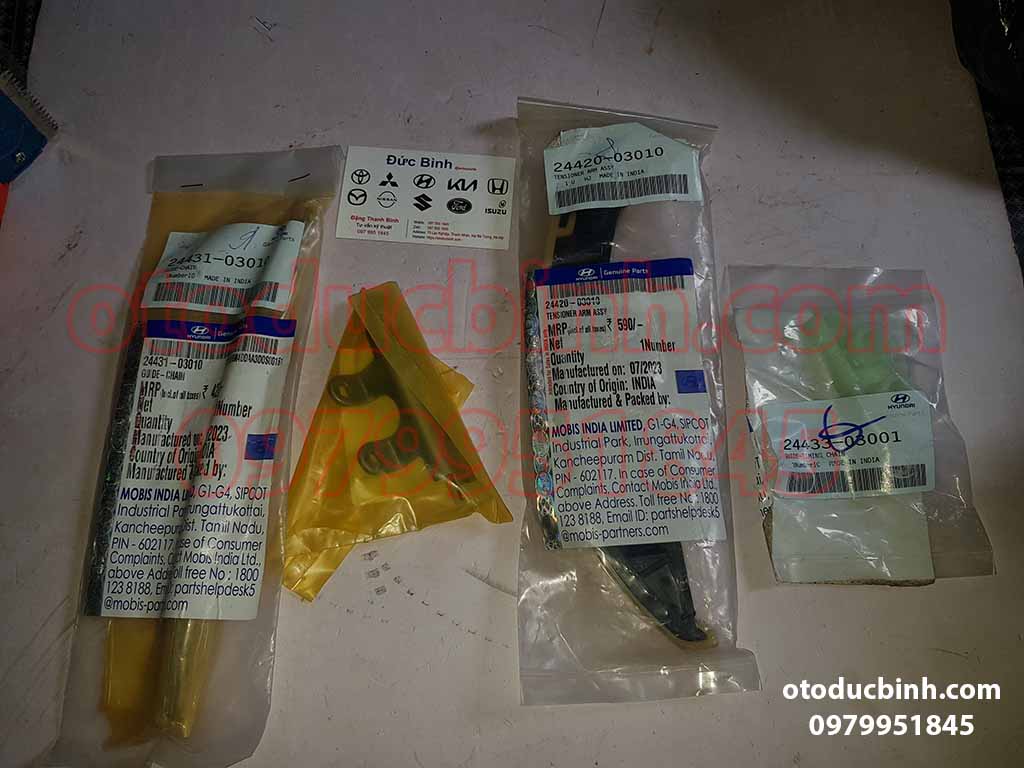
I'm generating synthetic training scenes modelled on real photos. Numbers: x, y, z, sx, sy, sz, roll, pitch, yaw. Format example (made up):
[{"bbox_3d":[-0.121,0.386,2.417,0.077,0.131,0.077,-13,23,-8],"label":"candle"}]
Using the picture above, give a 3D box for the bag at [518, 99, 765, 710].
[{"bbox_3d":[0.058,-0.009,0.373,0.108,0.023,0.307,0,75,-1],"label":"bag"}]

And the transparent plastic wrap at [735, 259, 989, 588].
[{"bbox_3d":[0.167,0.012,0.369,0.105,0.023,0.160,-3,75,-2],"label":"transparent plastic wrap"}]

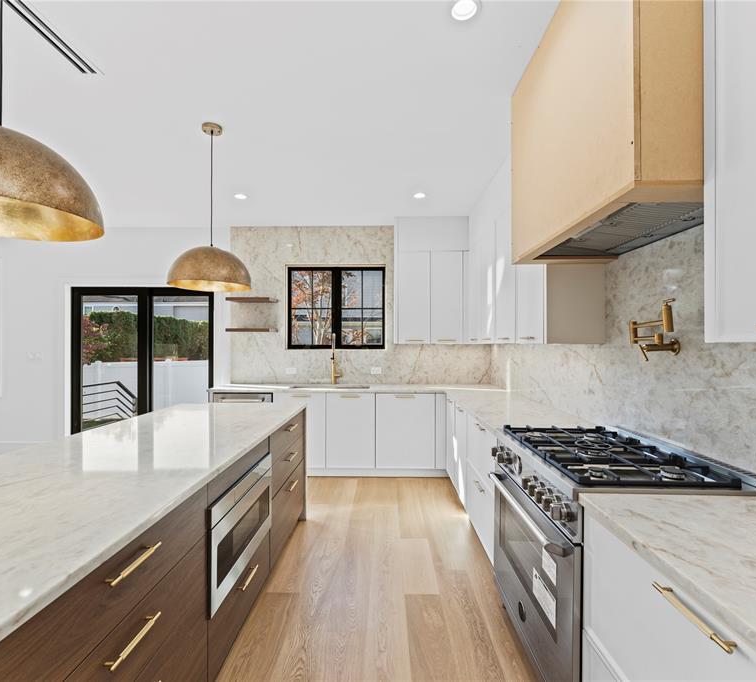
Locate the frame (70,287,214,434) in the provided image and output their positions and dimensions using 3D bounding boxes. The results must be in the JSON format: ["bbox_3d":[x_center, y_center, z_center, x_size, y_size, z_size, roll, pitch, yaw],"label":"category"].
[{"bbox_3d":[-2.806,0.377,4.822,1.752,2.035,0.120,0,0,1],"label":"frame"}]

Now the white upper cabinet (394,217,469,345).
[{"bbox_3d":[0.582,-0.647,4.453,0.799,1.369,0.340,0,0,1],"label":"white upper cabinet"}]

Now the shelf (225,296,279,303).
[{"bbox_3d":[-1.423,-0.457,4.507,0.480,0.038,0.300,0,0,1],"label":"shelf"}]

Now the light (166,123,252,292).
[{"bbox_3d":[-1.051,-0.846,2.520,0.486,1.008,0.486,0,0,1],"label":"light"}]

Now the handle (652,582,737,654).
[{"bbox_3d":[0.608,0.527,0.774,0.029,0.014,0.201,0,0,1],"label":"handle"}]

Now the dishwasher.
[{"bbox_3d":[-1.364,0.966,4.309,0.613,0.875,0.600,0,0,1],"label":"dishwasher"}]

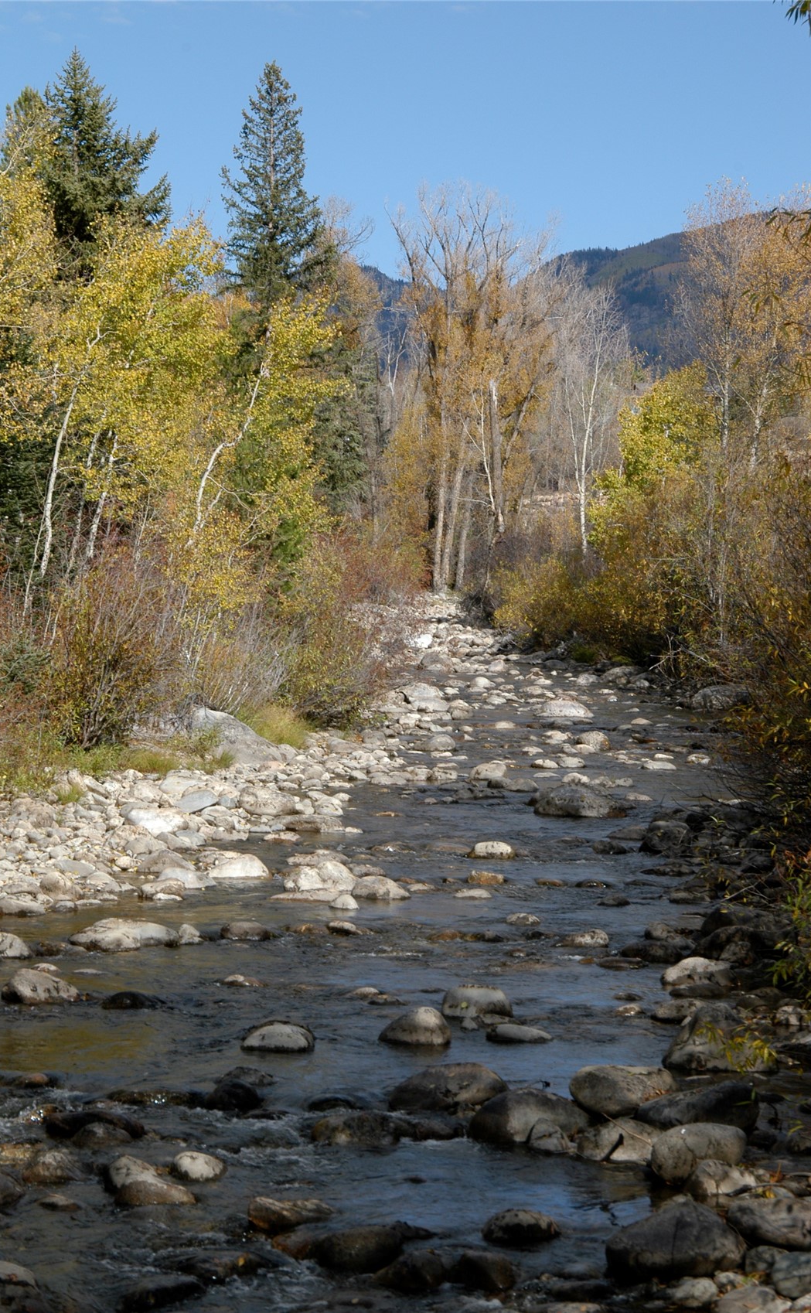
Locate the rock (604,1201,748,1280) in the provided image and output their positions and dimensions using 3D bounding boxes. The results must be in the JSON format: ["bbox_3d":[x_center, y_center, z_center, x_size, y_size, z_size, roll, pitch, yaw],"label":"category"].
[{"bbox_3d":[1.117,2.425,12.370,0.578,0.352,0.462,0,1,0],"label":"rock"}]

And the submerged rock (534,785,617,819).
[{"bbox_3d":[1.924,1.652,33.266,0.971,0.433,0.728,0,1,0],"label":"submerged rock"}]

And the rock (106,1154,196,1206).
[{"bbox_3d":[-1.171,2.423,13.729,0.410,0.263,0.349,0,1,0],"label":"rock"}]

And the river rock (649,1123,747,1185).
[{"bbox_3d":[1.389,2.361,14.198,0.468,0.288,0.374,0,1,0],"label":"river rock"}]

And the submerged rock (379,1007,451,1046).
[{"bbox_3d":[0.056,2.255,18.054,0.434,0.273,0.369,0,1,0],"label":"submerged rock"}]

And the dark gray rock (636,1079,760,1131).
[{"bbox_3d":[1.508,2.323,15.417,0.646,0.274,0.420,0,1,0],"label":"dark gray rock"}]

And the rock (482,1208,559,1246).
[{"bbox_3d":[0.496,2.481,12.902,0.337,0.193,0.269,0,1,0],"label":"rock"}]

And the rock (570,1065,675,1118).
[{"bbox_3d":[1.150,2.315,15.838,0.560,0.288,0.448,0,1,0],"label":"rock"}]

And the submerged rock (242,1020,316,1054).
[{"bbox_3d":[-0.762,2.286,17.820,0.434,0.229,0.326,0,1,0],"label":"submerged rock"}]

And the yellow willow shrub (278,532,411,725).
[{"bbox_3d":[-0.929,-0.425,45.883,2.048,2.945,2.115,0,1,0],"label":"yellow willow shrub"}]

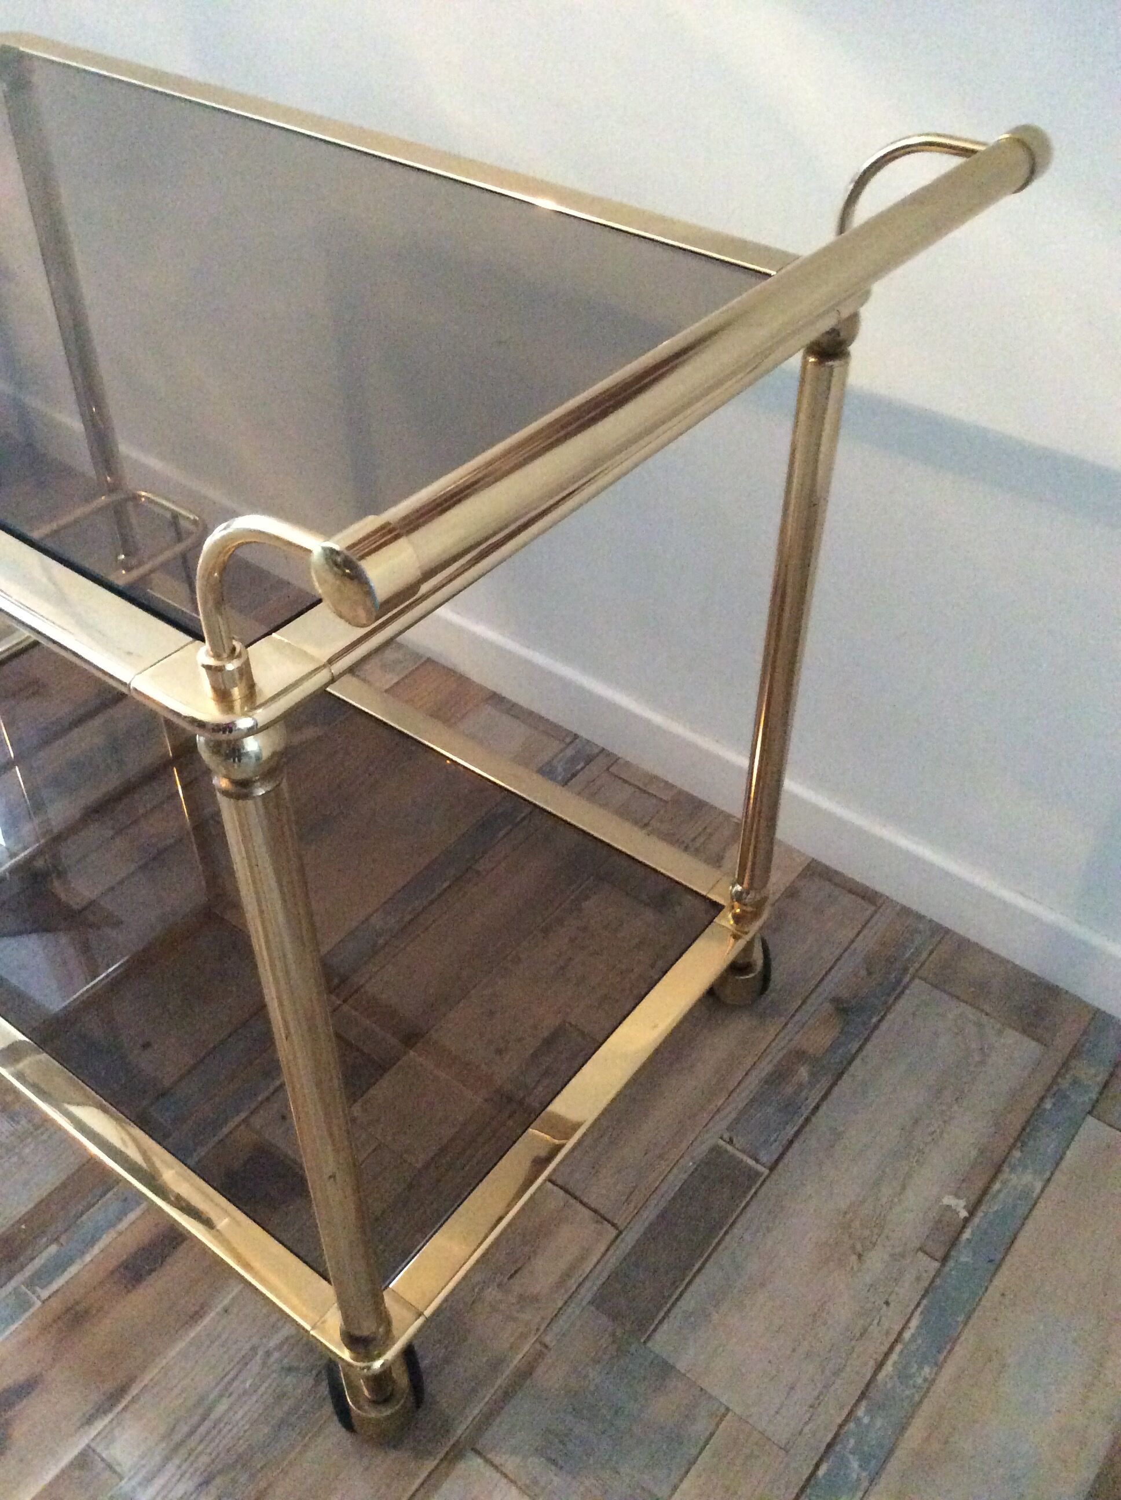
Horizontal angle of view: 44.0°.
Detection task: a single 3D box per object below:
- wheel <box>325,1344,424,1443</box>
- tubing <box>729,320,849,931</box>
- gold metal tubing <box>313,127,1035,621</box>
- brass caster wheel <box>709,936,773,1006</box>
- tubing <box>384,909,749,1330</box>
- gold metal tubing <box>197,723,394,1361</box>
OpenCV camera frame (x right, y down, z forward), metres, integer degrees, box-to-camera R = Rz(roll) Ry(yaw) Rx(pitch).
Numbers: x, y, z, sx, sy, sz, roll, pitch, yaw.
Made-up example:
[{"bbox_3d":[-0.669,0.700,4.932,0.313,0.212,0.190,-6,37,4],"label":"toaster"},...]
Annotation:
[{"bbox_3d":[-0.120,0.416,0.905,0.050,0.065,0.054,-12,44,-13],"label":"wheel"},{"bbox_3d":[0.149,-0.060,0.919,0.030,0.502,0.030,27,49,27],"label":"tubing"},{"bbox_3d":[0.079,-0.165,0.524,0.025,0.025,0.460,28,48,27],"label":"gold metal tubing"},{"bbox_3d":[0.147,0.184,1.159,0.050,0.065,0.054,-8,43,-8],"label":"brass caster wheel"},{"bbox_3d":[0.019,0.243,0.960,0.033,0.011,0.370,27,49,27],"label":"tubing"},{"bbox_3d":[-0.116,0.172,0.664,0.030,0.502,0.030,27,49,27],"label":"gold metal tubing"}]

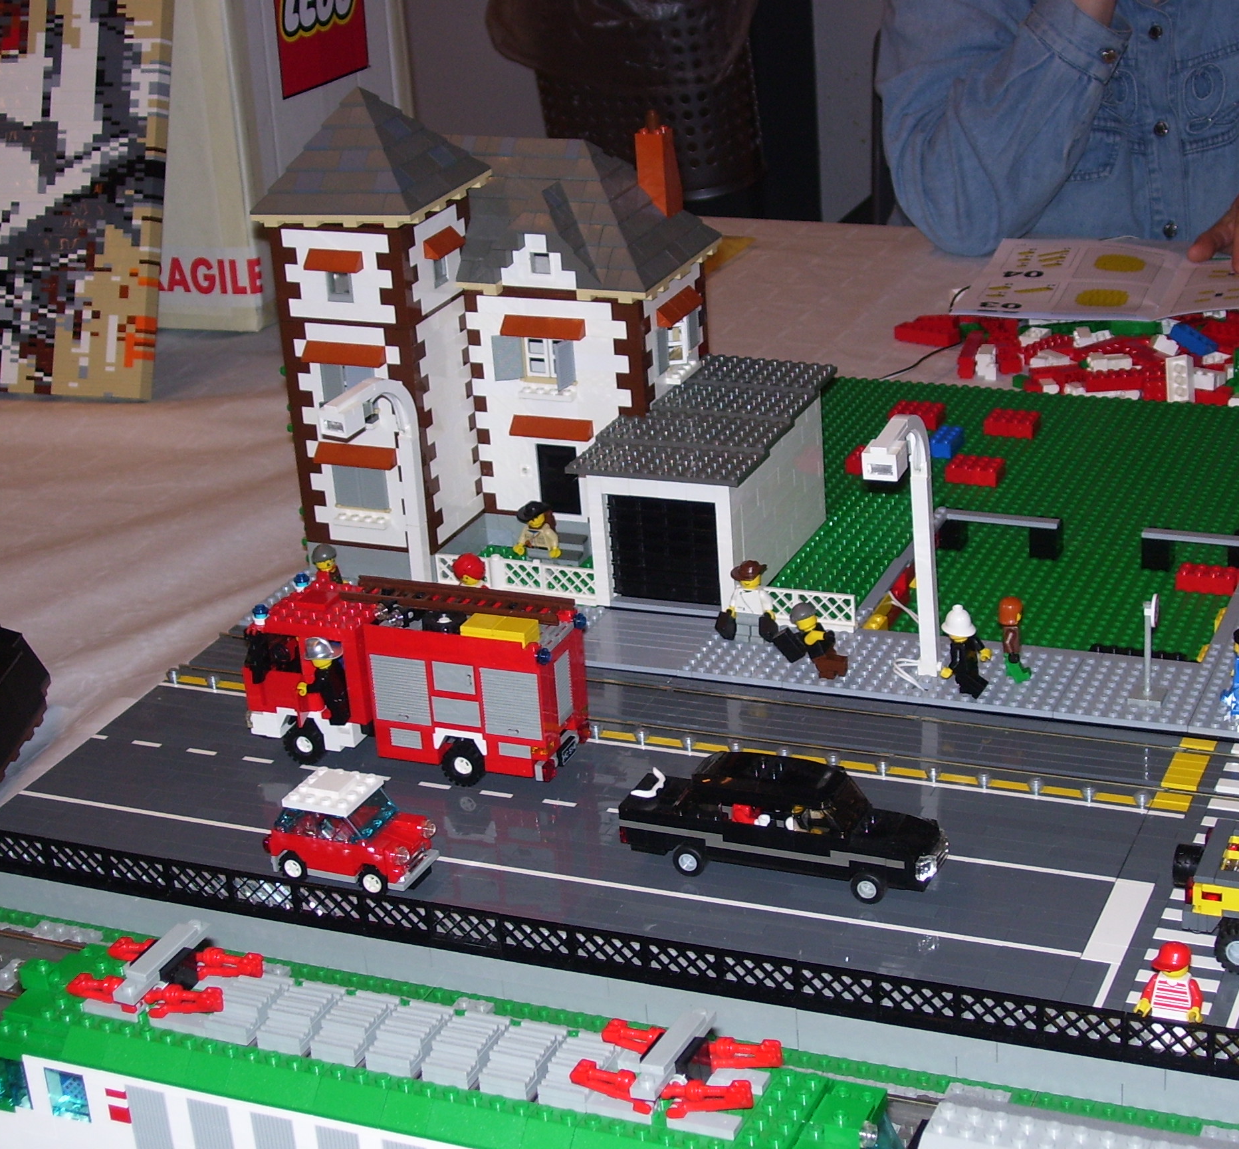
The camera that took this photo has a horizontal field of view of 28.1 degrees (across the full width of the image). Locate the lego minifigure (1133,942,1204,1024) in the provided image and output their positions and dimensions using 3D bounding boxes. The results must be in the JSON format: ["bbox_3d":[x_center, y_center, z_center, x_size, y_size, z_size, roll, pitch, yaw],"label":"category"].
[{"bbox_3d":[0.206,0.159,0.920,0.025,0.043,0.015,6,25,23],"label":"lego minifigure"}]

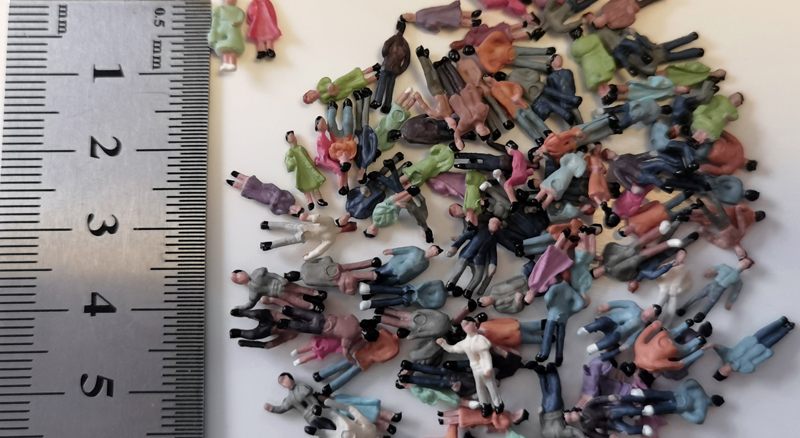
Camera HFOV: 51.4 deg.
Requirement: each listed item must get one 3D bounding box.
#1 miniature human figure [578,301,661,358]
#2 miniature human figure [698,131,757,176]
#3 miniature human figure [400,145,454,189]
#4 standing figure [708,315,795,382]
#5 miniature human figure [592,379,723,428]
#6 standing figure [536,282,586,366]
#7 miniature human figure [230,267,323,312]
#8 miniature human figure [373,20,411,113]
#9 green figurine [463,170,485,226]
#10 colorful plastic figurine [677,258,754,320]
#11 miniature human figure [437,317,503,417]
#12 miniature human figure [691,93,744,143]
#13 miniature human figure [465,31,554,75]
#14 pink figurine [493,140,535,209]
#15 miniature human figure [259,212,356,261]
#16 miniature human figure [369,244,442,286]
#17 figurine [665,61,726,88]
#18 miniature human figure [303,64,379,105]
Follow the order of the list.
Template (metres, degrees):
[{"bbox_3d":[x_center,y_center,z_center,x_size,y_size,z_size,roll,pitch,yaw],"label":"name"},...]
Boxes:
[{"bbox_3d":[0.028,0.013,0.102,0.010,0.004,0.006,-26,83,0],"label":"miniature human figure"},{"bbox_3d":[0.040,-0.008,0.106,0.011,0.003,0.006,17,81,1],"label":"miniature human figure"},{"bbox_3d":[0.004,-0.007,0.103,0.010,0.003,0.003,-33,84,-6],"label":"miniature human figure"},{"bbox_3d":[0.043,0.015,0.102,0.013,0.003,0.006,-34,84,-6],"label":"standing figure"},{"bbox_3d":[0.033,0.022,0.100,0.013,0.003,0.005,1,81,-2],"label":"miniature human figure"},{"bbox_3d":[0.020,0.012,0.102,0.005,0.003,0.012,13,81,1],"label":"standing figure"},{"bbox_3d":[-0.015,0.009,0.102,0.012,0.003,0.005,14,81,0],"label":"miniature human figure"},{"bbox_3d":[-0.001,-0.019,0.107,0.004,0.003,0.013,12,81,-12],"label":"miniature human figure"},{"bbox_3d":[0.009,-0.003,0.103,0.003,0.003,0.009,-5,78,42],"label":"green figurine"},{"bbox_3d":[0.040,0.009,0.104,0.011,0.003,0.005,-41,85,-7],"label":"colorful plastic figurine"},{"bbox_3d":[0.008,0.018,0.099,0.007,0.003,0.012,-14,87,-4],"label":"miniature human figure"},{"bbox_3d":[0.041,-0.013,0.106,0.008,0.004,0.005,-43,85,-2],"label":"miniature human figure"},{"bbox_3d":[0.014,-0.021,0.106,0.012,0.003,0.005,6,81,0],"label":"miniature human figure"},{"bbox_3d":[0.015,-0.005,0.103,0.004,0.003,0.009,-6,82,-2],"label":"pink figurine"},{"bbox_3d":[-0.011,0.002,0.103,0.012,0.003,0.006,-5,82,-2],"label":"miniature human figure"},{"bbox_3d":[0.000,0.006,0.103,0.011,0.003,0.005,-27,83,-5],"label":"miniature human figure"},{"bbox_3d":[0.037,-0.018,0.107,0.010,0.003,0.003,-2,81,-1],"label":"figurine"},{"bbox_3d":[-0.007,-0.017,0.106,0.011,0.003,0.004,-23,83,-4],"label":"miniature human figure"}]

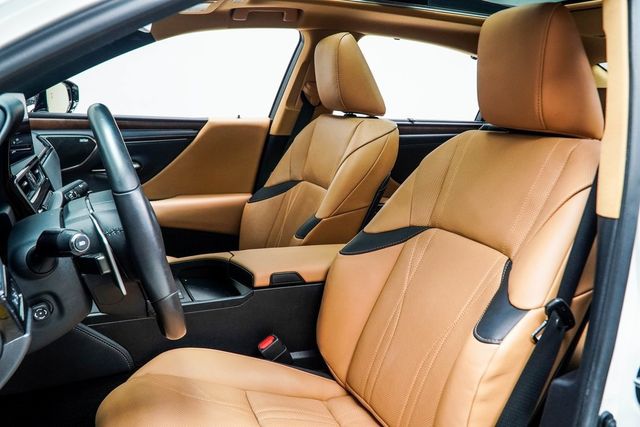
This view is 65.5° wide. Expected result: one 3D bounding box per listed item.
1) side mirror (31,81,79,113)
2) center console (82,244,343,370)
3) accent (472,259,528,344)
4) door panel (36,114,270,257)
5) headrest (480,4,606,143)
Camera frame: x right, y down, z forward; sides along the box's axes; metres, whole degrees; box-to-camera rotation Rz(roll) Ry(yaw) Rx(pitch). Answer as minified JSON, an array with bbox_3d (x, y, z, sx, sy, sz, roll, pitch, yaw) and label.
[{"bbox_3d":[-1.003,-0.422,1.893,0.130,0.155,0.230,2,11,-7],"label":"side mirror"},{"bbox_3d":[-0.193,0.250,1.311,0.850,0.280,0.250,-2,12,-24],"label":"center console"},{"bbox_3d":[0.322,0.151,0.867,0.075,0.145,0.115,23,1,-27],"label":"accent"},{"bbox_3d":[-0.641,-0.069,1.801,0.960,0.580,0.120,-2,12,-24],"label":"door panel"},{"bbox_3d":[0.450,-0.299,1.056,0.160,0.235,0.260,2,11,-25],"label":"headrest"}]

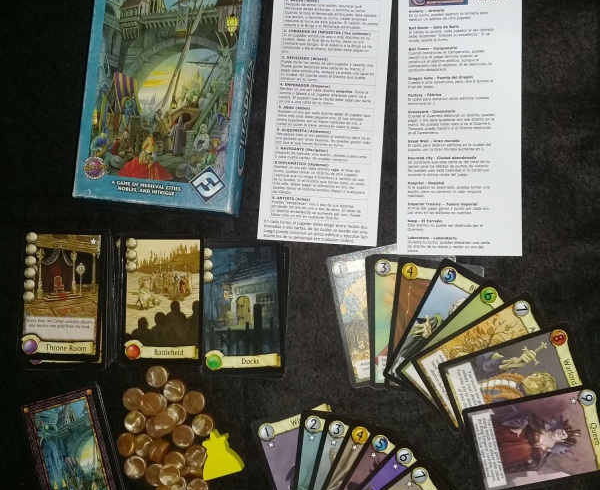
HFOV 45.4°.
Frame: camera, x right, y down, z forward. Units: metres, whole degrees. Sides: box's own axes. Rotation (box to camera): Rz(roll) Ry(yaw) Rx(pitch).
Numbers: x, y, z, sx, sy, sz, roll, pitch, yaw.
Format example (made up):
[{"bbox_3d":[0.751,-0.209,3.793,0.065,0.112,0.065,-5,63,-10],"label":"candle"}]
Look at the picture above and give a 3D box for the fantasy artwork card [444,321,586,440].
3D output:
[{"bbox_3d":[0.142,0.091,0.474,0.088,0.001,0.058,-20,84,5],"label":"fantasy artwork card"}]

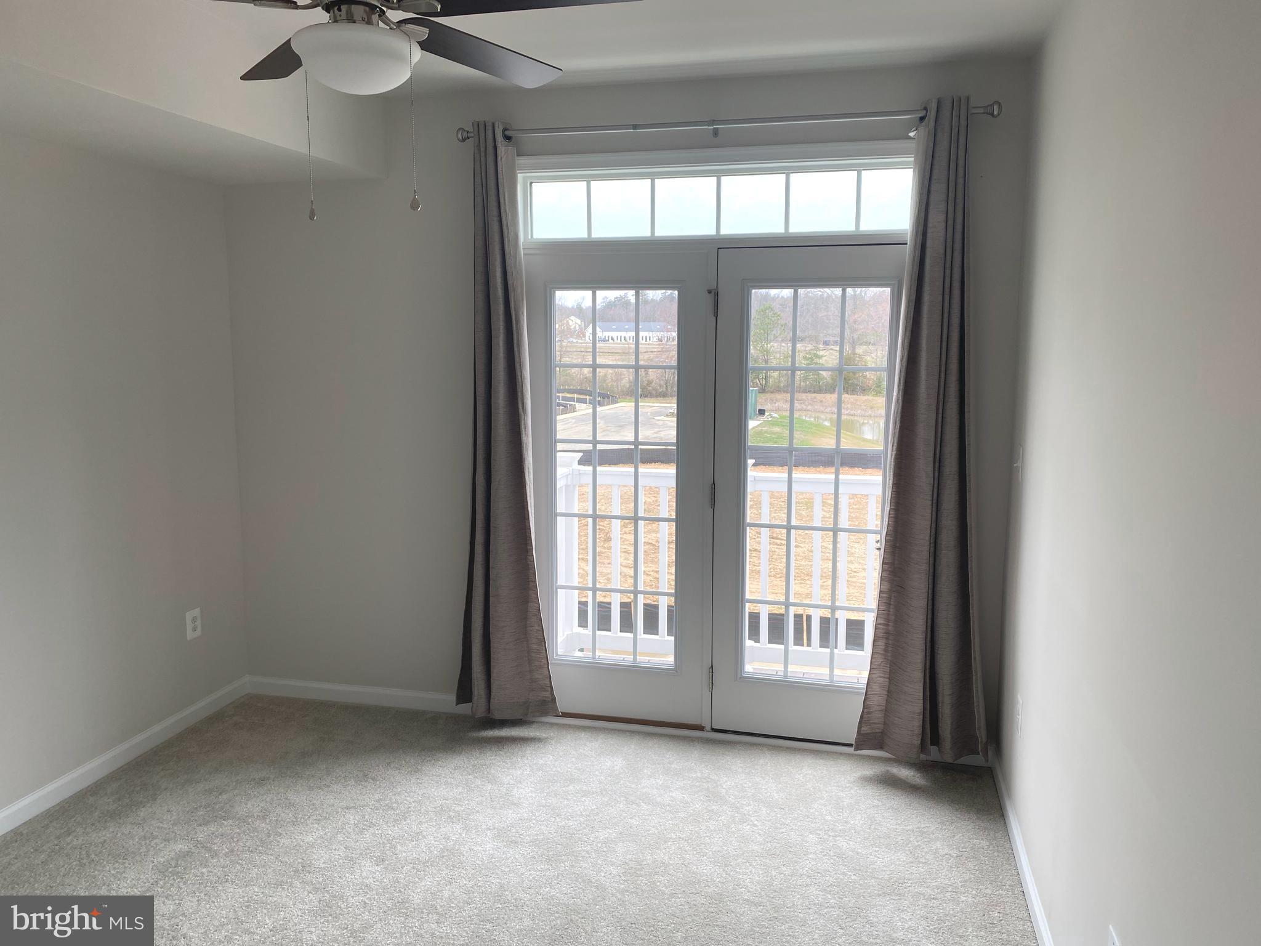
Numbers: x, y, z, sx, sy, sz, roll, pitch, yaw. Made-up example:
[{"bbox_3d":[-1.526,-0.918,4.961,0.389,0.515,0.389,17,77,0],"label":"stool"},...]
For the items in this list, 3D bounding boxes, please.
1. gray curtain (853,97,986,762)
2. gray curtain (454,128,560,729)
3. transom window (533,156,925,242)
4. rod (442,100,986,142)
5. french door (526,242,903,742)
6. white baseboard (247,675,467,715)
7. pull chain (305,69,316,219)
[{"bbox_3d":[1.151,-0.111,3.579,0.500,2.495,0.170,2,9,14],"label":"gray curtain"},{"bbox_3d":[-0.528,-0.178,3.990,0.500,2.500,0.170,2,9,14],"label":"gray curtain"},{"bbox_3d":[0.366,-1.072,3.777,1.648,0.285,0.080,2,9,14],"label":"transom window"},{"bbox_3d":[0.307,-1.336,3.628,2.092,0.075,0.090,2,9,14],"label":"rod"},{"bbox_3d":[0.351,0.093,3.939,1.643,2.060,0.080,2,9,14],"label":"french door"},{"bbox_3d":[-1.221,1.047,4.432,1.323,0.090,0.017,2,9,14],"label":"white baseboard"},{"bbox_3d":[-0.731,-0.760,2.156,0.022,0.362,0.022,2,9,14],"label":"pull chain"}]

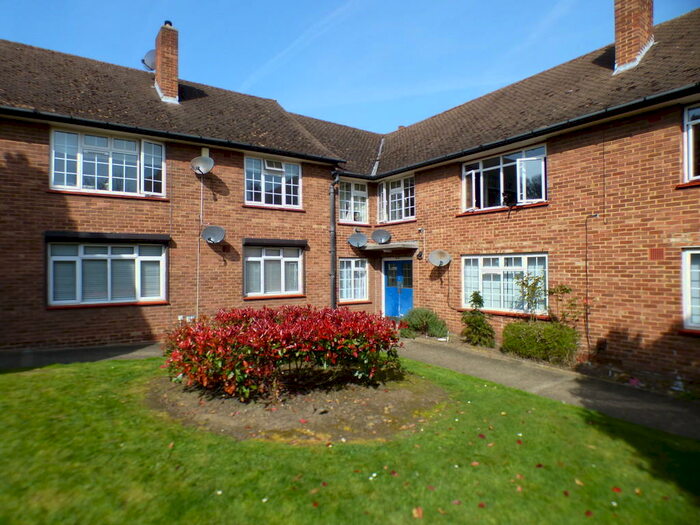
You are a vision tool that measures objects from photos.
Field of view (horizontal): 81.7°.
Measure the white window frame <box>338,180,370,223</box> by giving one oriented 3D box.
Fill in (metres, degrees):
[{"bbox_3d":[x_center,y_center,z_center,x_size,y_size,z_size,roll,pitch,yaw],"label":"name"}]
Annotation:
[{"bbox_3d":[0.145,-1.908,12.970,1.157,1.321,0.100,0,-1,-35],"label":"white window frame"}]

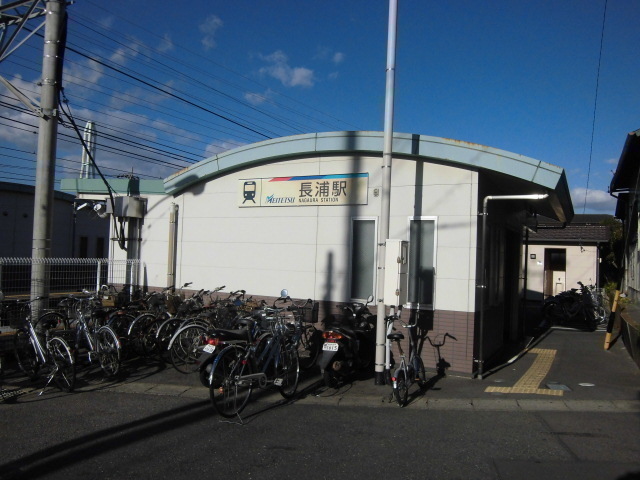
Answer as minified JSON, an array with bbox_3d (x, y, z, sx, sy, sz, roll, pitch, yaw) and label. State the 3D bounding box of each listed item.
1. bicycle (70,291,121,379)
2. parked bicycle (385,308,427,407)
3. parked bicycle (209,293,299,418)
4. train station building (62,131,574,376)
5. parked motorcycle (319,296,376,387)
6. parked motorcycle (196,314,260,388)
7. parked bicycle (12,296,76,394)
[{"bbox_3d":[-3.050,1.249,6.480,1.700,1.000,0.560,0,-3,43],"label":"bicycle"},{"bbox_3d":[1.080,1.311,5.620,0.520,1.020,1.420,1,-2,22],"label":"parked bicycle"},{"bbox_3d":[-0.600,1.207,5.030,0.570,1.090,1.730,1,-2,28],"label":"parked bicycle"},{"bbox_3d":[-0.057,0.204,11.015,10.050,3.560,6.200,1,-2,27],"label":"train station building"},{"bbox_3d":[0.400,1.286,6.400,0.680,1.080,1.800,1,-2,26],"label":"parked motorcycle"},{"bbox_3d":[-0.880,1.253,6.030,0.660,1.030,1.800,0,-3,39],"label":"parked motorcycle"},{"bbox_3d":[-3.370,1.226,5.850,1.680,1.000,0.560,0,-3,39],"label":"parked bicycle"}]

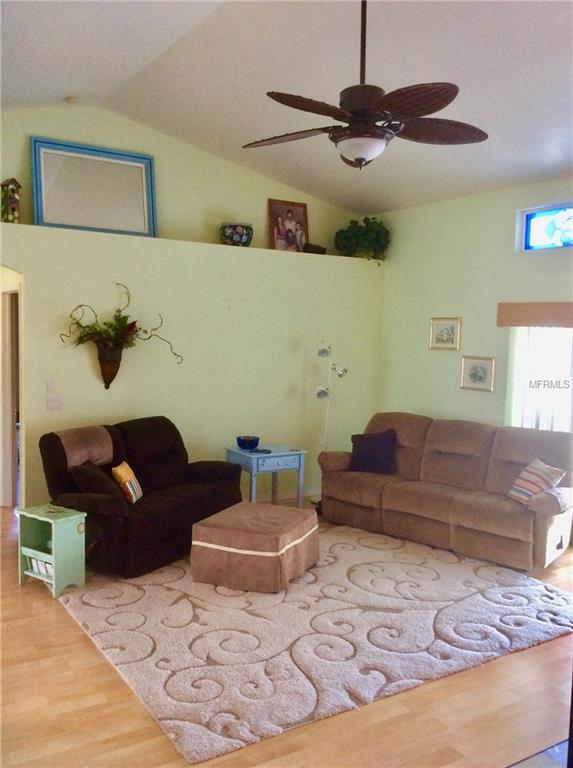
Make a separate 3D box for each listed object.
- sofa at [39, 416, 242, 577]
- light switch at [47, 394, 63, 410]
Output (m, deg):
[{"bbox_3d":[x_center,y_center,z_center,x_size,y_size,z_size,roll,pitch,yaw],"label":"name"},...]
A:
[{"bbox_3d":[-1.119,0.821,5.758,0.880,0.950,1.443,4,5,29],"label":"sofa"},{"bbox_3d":[-1.988,0.159,6.083,0.120,0.125,0.010,-1,5,-32],"label":"light switch"}]

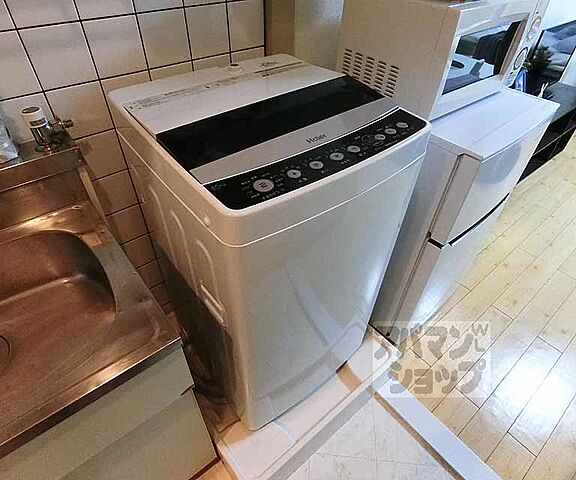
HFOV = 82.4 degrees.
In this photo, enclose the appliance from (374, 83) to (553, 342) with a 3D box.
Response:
[{"bbox_3d":[0.503,-0.128,1.364,0.478,0.885,0.510,-30,51,-27],"label":"appliance"}]

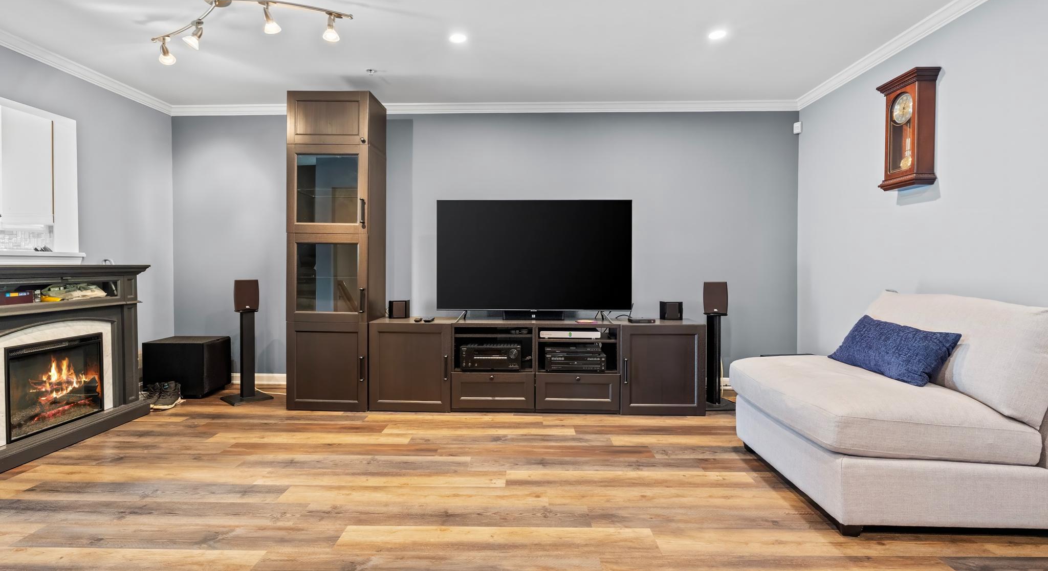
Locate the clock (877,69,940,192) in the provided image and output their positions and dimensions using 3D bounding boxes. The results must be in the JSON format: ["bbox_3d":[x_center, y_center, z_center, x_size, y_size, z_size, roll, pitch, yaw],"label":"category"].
[{"bbox_3d":[2.254,-0.898,2.751,0.140,0.640,0.300,0,1,2],"label":"clock"}]

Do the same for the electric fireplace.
[{"bbox_3d":[-2.843,0.576,2.767,0.170,0.515,0.605,0,1,-3],"label":"electric fireplace"}]

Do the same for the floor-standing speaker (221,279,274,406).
[{"bbox_3d":[-2.202,0.428,3.699,0.300,0.943,0.320,-1,2,-41],"label":"floor-standing speaker"}]

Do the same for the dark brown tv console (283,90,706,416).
[{"bbox_3d":[-0.204,-0.238,3.519,3.000,2.300,0.420,0,1,2],"label":"dark brown tv console"}]

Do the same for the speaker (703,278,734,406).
[{"bbox_3d":[1.476,0.446,3.584,0.300,0.944,0.320,1,2,13],"label":"speaker"}]

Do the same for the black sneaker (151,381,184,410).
[{"bbox_3d":[-2.686,0.837,3.504,0.112,0.132,0.290,0,2,-22],"label":"black sneaker"}]

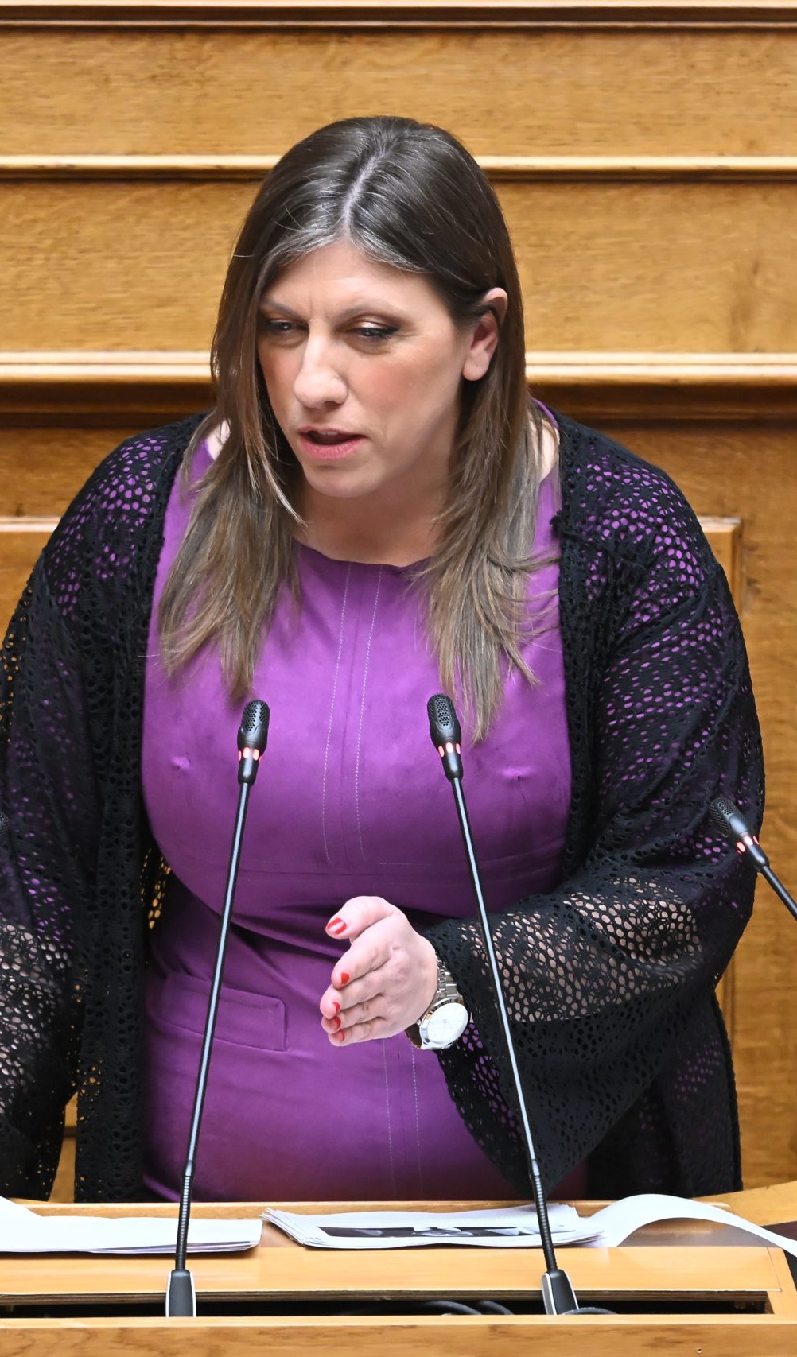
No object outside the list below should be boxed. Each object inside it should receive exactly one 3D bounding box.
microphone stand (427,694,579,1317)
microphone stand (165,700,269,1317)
[{"bbox_3d":[0.067,0.210,13.800,0.093,0.385,0.075,0,15,-3],"label":"microphone stand"},{"bbox_3d":[-0.116,0.212,13.800,0.063,0.385,0.075,2,15,3],"label":"microphone stand"}]

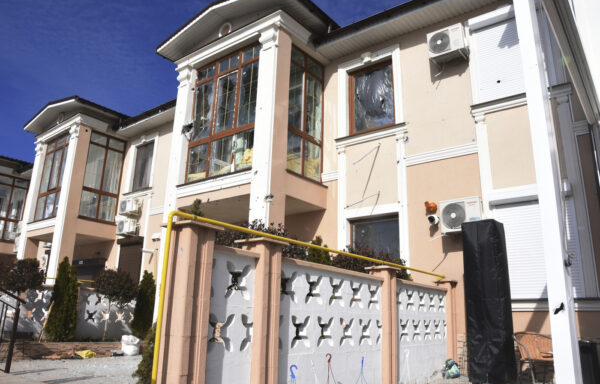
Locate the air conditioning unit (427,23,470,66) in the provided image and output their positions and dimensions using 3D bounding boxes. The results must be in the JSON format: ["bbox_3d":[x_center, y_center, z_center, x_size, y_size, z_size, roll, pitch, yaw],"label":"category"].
[{"bbox_3d":[2.816,-2.811,8.570,0.687,0.535,0.273,-10,-19,36],"label":"air conditioning unit"}]

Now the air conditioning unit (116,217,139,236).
[{"bbox_3d":[-5.308,1.084,13.773,0.707,0.444,0.263,-10,-19,36],"label":"air conditioning unit"}]

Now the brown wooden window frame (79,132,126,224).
[{"bbox_3d":[-6.300,-0.475,14.388,0.121,2.878,1.313,-10,-19,36],"label":"brown wooden window frame"}]

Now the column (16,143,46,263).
[{"bbox_3d":[-8.839,1.315,14.803,0.545,6.010,0.444,-10,-19,36],"label":"column"}]

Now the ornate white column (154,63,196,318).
[{"bbox_3d":[-2.712,0.053,10.194,0.545,6.363,0.444,-10,-19,36],"label":"ornate white column"}]

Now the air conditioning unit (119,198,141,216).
[{"bbox_3d":[-5.273,0.473,13.929,0.707,0.444,0.263,-10,-19,36],"label":"air conditioning unit"}]

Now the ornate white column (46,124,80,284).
[{"bbox_3d":[-6.920,0.987,13.393,0.545,6.010,0.444,-10,-19,36],"label":"ornate white column"}]

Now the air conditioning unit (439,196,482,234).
[{"bbox_3d":[2.771,0.420,7.635,0.687,0.535,0.273,-10,-19,36],"label":"air conditioning unit"}]

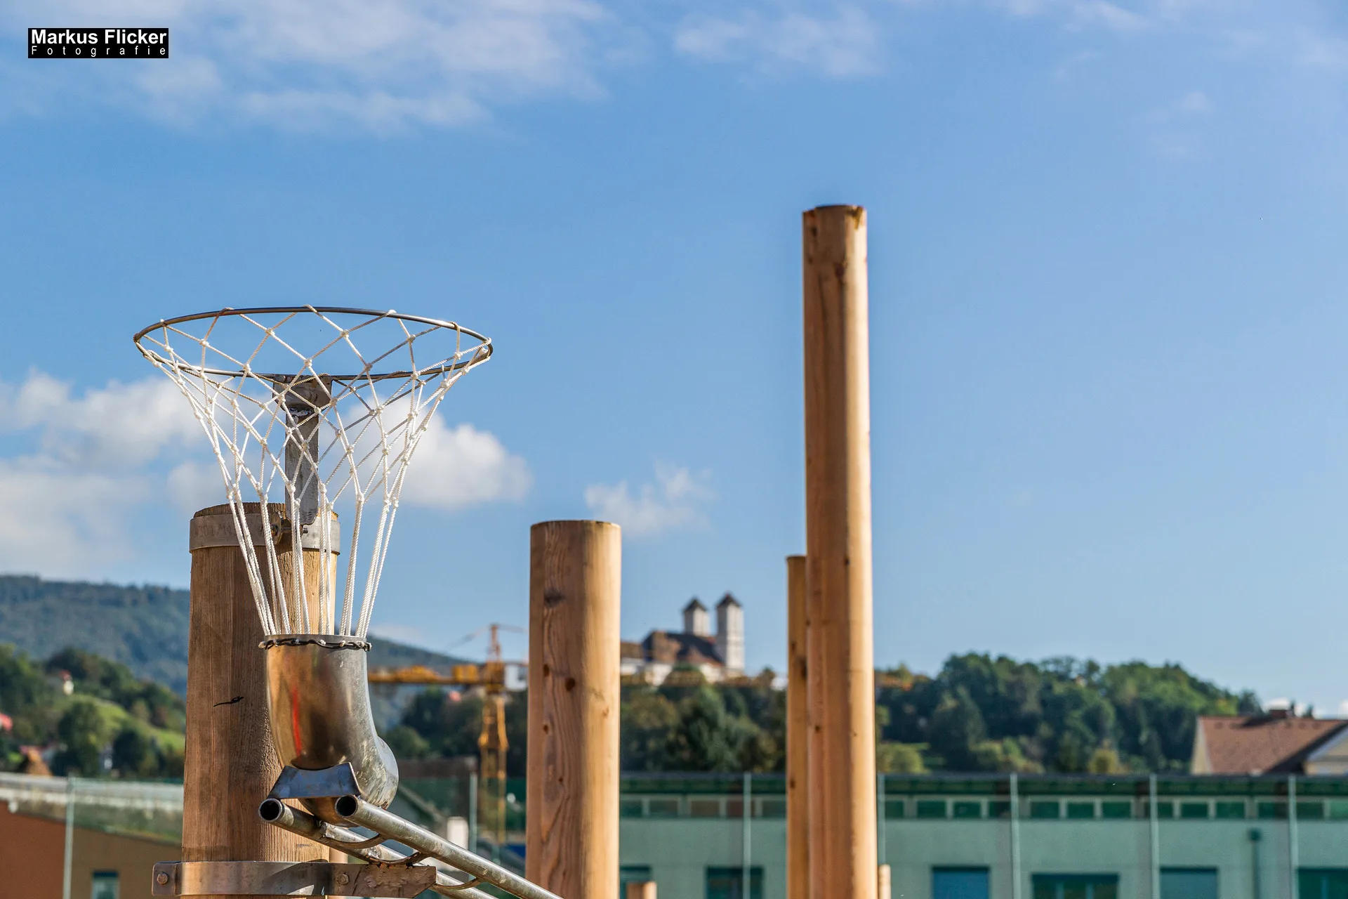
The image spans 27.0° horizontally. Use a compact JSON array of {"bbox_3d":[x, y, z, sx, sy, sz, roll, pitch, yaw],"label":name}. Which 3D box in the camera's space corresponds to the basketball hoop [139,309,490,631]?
[{"bbox_3d":[-0.484,0.053,3.692,0.470,0.395,0.520,3,-10,-21],"label":"basketball hoop"}]

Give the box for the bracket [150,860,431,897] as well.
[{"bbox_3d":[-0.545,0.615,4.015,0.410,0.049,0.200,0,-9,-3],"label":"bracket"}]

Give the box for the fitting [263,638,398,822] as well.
[{"bbox_3d":[-0.461,0.376,3.703,0.138,0.245,0.195,-4,-10,23],"label":"fitting"}]

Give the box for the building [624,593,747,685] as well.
[{"bbox_3d":[1.856,61.454,900.000,36.000,31.000,26.000,6,-11,-34],"label":"building"}]

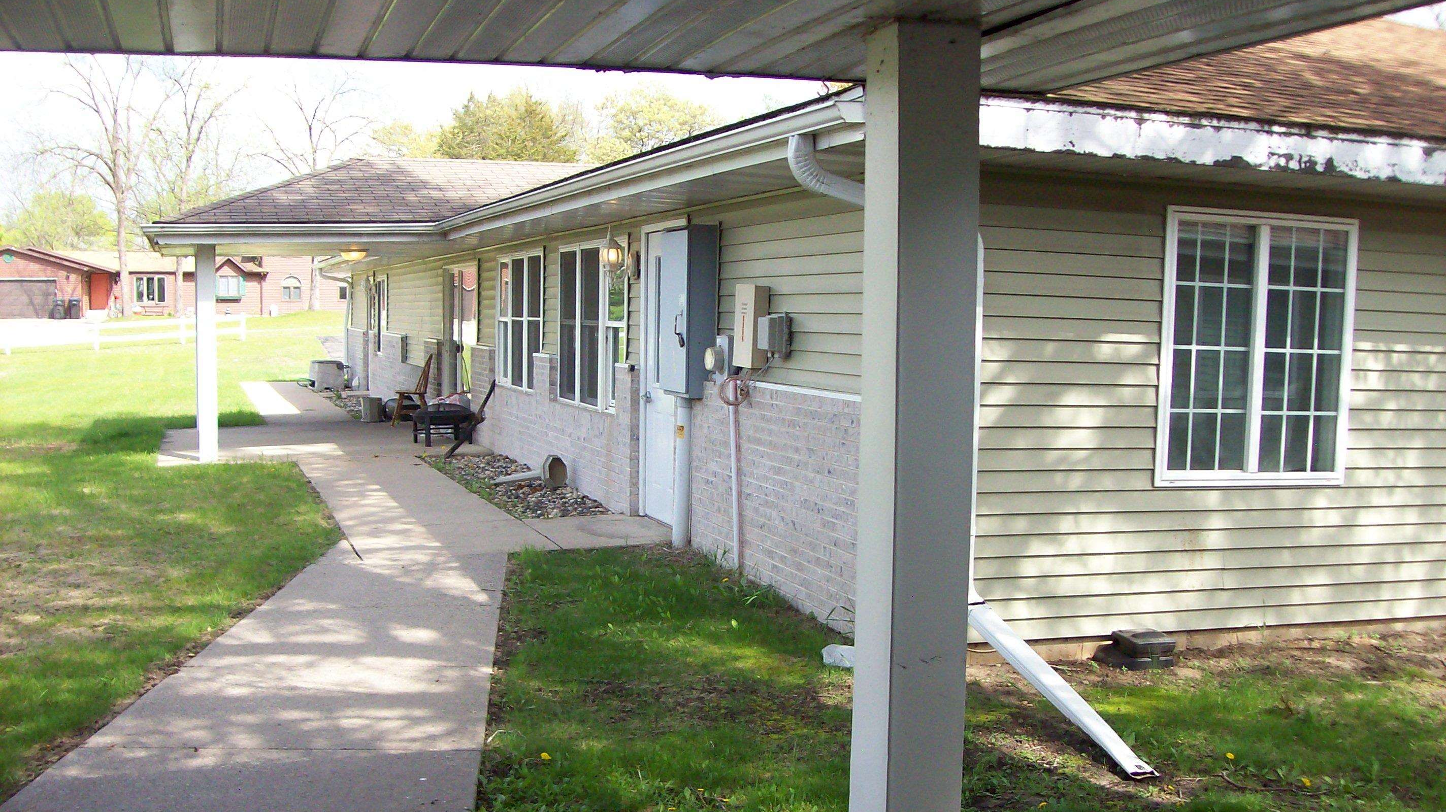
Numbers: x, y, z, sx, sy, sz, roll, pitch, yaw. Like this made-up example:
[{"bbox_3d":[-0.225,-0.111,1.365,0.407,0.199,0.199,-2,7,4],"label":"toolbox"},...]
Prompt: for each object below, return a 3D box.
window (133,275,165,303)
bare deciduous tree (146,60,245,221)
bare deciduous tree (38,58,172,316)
[{"bbox_3d":[-31.590,-6.425,83.000,1.750,1.580,0.120,1,3,-2],"label":"window"},{"bbox_3d":[-27.811,-11.638,79.000,5.800,14.100,5.600,0,4,-20],"label":"bare deciduous tree"},{"bbox_3d":[-31.736,-11.951,77.000,7.406,14.758,7.200,0,4,-22],"label":"bare deciduous tree"}]

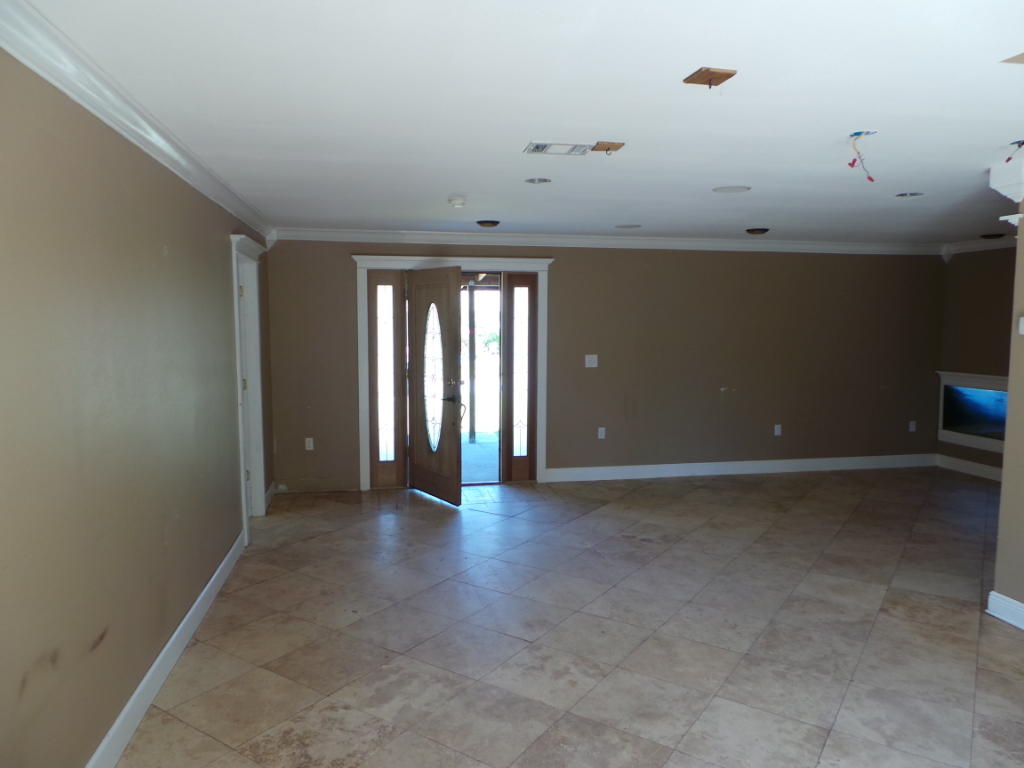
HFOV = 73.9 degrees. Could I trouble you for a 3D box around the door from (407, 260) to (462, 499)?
[{"bbox_3d":[-0.690,0.008,6.129,0.050,2.045,0.860,-4,7,-37],"label":"door"}]

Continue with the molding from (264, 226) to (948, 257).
[{"bbox_3d":[1.337,-1.385,6.726,7.020,0.098,0.095,-1,5,-11],"label":"molding"}]

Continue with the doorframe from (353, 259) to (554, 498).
[{"bbox_3d":[-0.536,-0.093,6.538,1.880,2.190,0.140,-1,5,-11],"label":"doorframe"}]

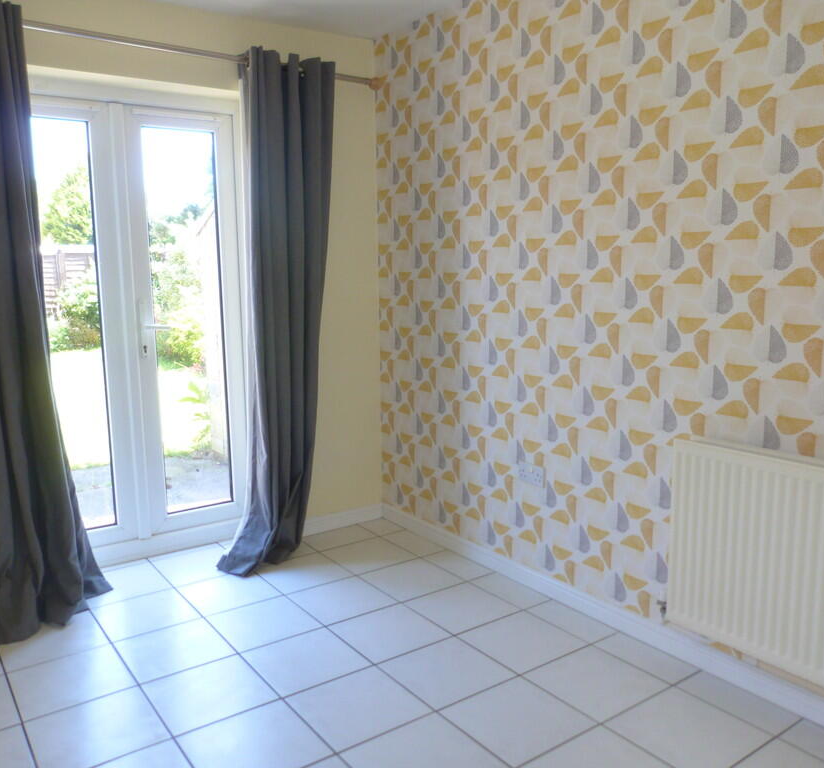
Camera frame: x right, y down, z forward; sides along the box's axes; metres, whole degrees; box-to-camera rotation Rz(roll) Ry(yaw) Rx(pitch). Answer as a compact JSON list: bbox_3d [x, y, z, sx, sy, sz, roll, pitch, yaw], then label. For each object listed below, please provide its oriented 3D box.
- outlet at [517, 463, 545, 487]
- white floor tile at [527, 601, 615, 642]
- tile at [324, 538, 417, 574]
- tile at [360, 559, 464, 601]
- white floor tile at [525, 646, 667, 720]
[{"bbox_3d":[0.468,0.368,2.973,0.012,0.087,0.147,-6,10,-35],"label":"outlet"},{"bbox_3d":[0.583,0.884,2.749,0.151,0.010,0.332,-6,10,-35],"label":"white floor tile"},{"bbox_3d":[-0.200,0.790,3.391,0.329,0.010,0.329,-6,10,-35],"label":"tile"},{"bbox_3d":[-0.006,0.832,3.148,0.332,0.010,0.332,-6,10,-35],"label":"tile"},{"bbox_3d":[0.582,0.950,2.353,0.334,0.012,0.334,-6,10,-35],"label":"white floor tile"}]

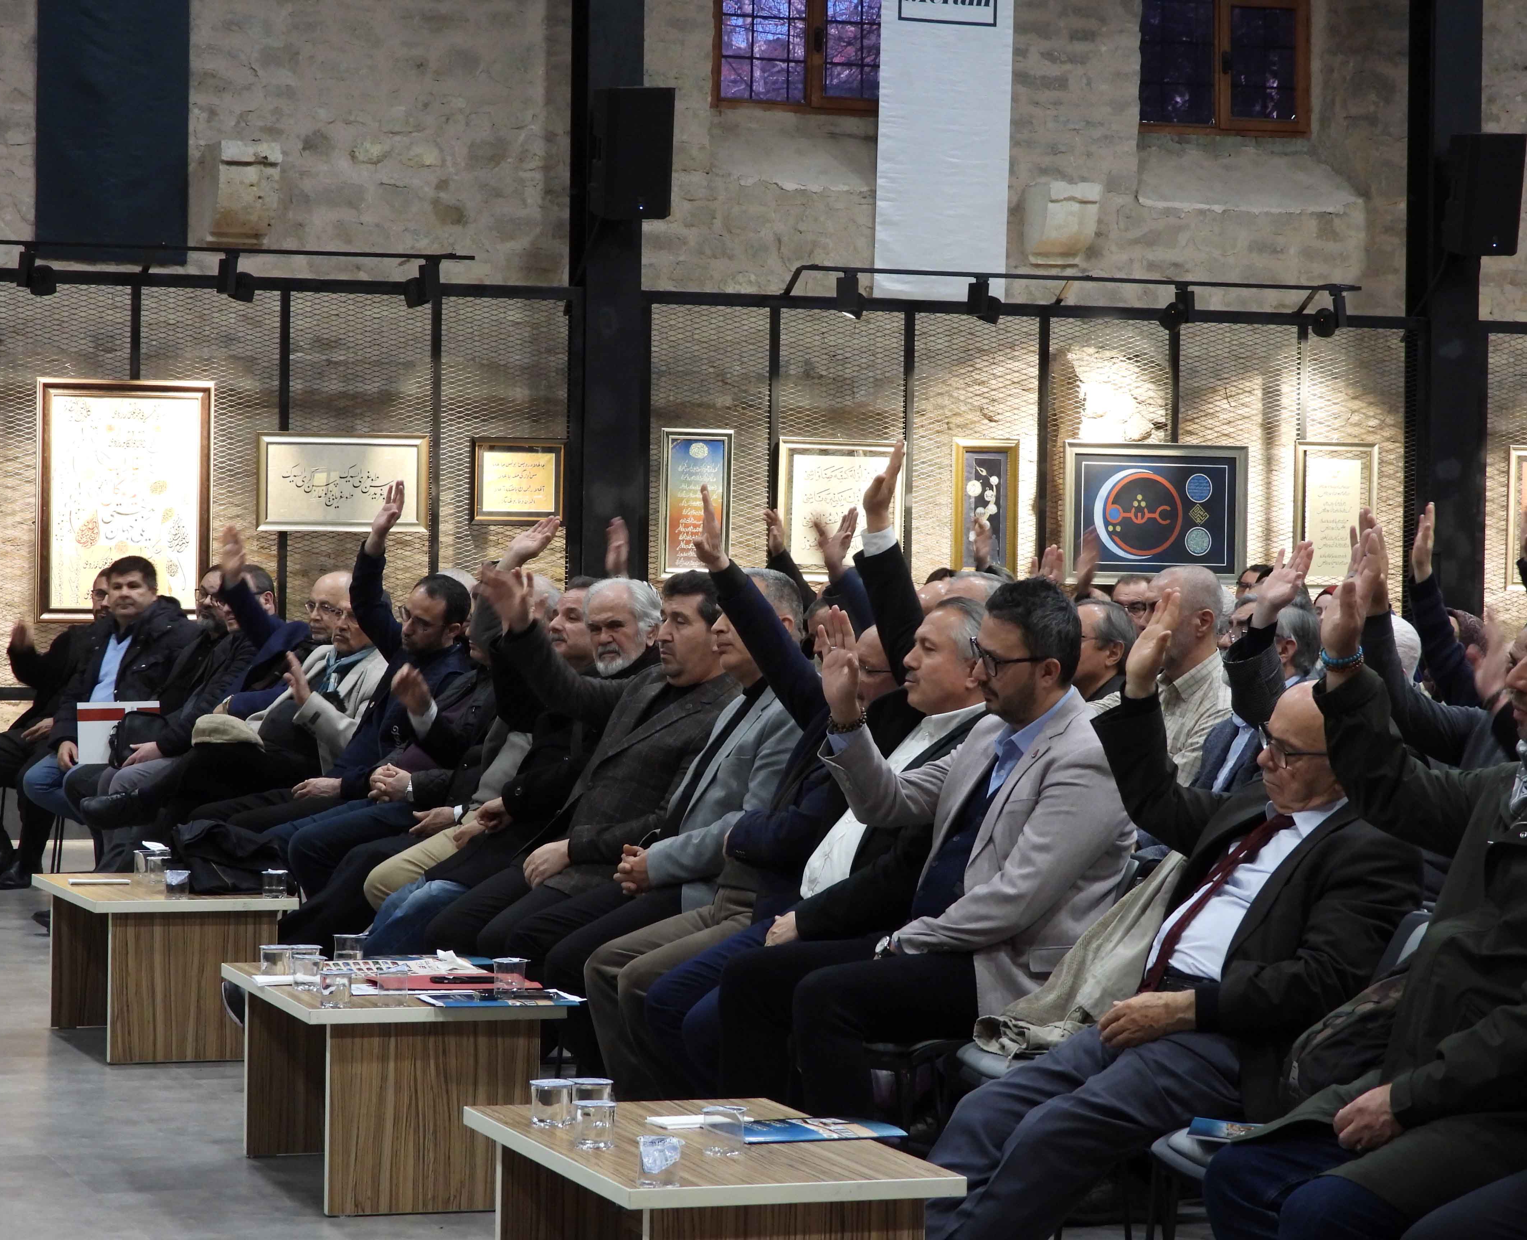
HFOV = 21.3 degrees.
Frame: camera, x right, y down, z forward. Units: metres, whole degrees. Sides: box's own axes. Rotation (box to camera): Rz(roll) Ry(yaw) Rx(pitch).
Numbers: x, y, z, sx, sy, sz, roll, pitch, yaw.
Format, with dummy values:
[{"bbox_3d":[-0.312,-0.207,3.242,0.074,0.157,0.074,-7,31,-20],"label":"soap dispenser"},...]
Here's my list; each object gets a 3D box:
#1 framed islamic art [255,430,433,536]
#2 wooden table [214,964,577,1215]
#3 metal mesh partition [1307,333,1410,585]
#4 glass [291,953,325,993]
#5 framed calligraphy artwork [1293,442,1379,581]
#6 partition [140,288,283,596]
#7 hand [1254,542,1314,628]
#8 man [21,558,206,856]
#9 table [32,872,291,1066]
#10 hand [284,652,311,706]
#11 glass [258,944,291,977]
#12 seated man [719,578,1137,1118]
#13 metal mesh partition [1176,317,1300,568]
[{"bbox_3d":[-1.927,-0.629,18.631,0.797,0.454,0.040,1,1,-18],"label":"framed islamic art"},{"bbox_3d":[-0.821,1.009,8.850,0.549,0.432,0.921,0,1,-19],"label":"wooden table"},{"bbox_3d":[3.067,-0.567,20.999,0.640,1.880,0.040,1,1,-19],"label":"metal mesh partition"},{"bbox_3d":[-0.997,0.773,8.889,0.075,0.071,0.075,1,1,0],"label":"glass"},{"bbox_3d":[2.841,-0.525,20.136,0.448,0.705,0.040,1,1,-18],"label":"framed calligraphy artwork"},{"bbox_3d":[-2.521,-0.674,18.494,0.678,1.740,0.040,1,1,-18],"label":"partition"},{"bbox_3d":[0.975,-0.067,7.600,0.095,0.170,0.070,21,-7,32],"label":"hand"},{"bbox_3d":[-2.545,0.430,15.858,0.750,1.320,0.570,0,1,-34],"label":"man"},{"bbox_3d":[-1.673,0.957,11.277,0.552,0.436,0.914,1,1,-21],"label":"table"},{"bbox_3d":[-1.367,0.172,11.900,0.080,0.170,0.090,-15,6,-19],"label":"hand"},{"bbox_3d":[-1.072,0.752,8.915,0.071,0.071,0.071,0,1,-20],"label":"glass"},{"bbox_3d":[0.290,0.596,7.338,0.840,1.350,0.620,0,1,-20],"label":"seated man"},{"bbox_3d":[2.418,-0.573,20.780,0.674,1.880,0.040,1,1,-19],"label":"metal mesh partition"}]

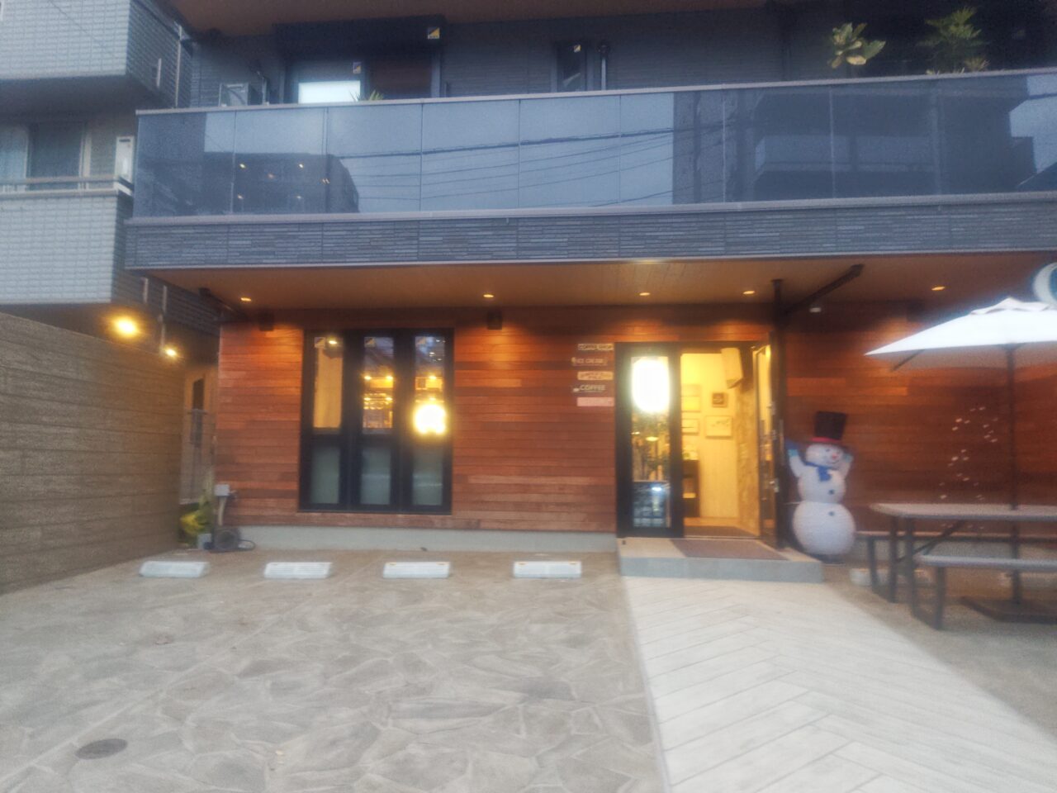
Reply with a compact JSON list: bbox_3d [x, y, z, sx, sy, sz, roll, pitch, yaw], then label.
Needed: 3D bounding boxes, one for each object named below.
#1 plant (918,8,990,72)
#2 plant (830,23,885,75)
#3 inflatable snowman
[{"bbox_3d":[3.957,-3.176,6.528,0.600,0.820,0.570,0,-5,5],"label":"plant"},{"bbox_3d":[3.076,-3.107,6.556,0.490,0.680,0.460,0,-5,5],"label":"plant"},{"bbox_3d":[2.942,0.906,7.058,0.690,1.490,0.580,0,-5,4],"label":"inflatable snowman"}]

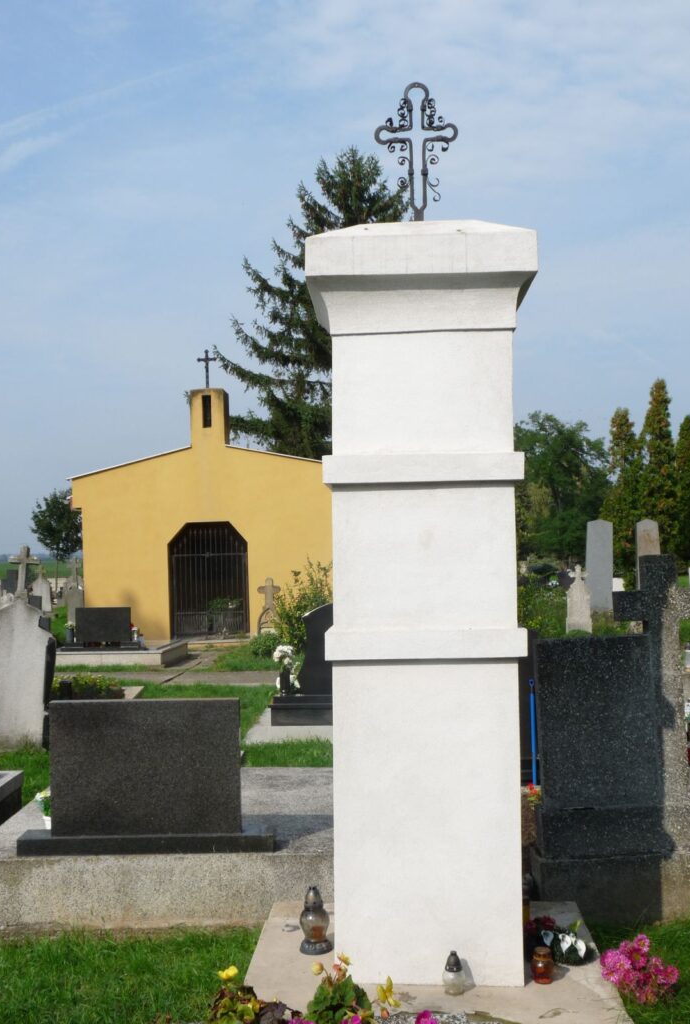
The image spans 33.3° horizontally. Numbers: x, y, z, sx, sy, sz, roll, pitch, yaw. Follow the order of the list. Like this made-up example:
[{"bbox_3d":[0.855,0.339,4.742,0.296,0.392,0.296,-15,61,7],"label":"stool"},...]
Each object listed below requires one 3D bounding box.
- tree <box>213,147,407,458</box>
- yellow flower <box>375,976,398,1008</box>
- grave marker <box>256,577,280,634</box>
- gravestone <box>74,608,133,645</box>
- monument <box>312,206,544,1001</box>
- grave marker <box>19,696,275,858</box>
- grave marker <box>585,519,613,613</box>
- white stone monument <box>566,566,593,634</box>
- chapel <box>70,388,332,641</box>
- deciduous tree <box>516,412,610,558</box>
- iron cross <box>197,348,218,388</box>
[{"bbox_3d":[0.364,-3.619,32.210,7.600,12.700,7.600,-1,-2,2],"label":"tree"},{"bbox_3d":[0.128,1.478,3.550,0.068,0.095,0.060,-1,-2,0],"label":"yellow flower"},{"bbox_3d":[-1.411,1.756,21.000,0.440,1.170,0.180,-1,-2,4],"label":"grave marker"},{"bbox_3d":[-3.707,1.833,17.855,0.860,0.630,0.200,-1,-2,2],"label":"gravestone"},{"bbox_3d":[0.299,0.310,4.429,0.810,2.730,0.780,-1,-2,3],"label":"monument"},{"bbox_3d":[-0.903,1.221,5.367,1.150,0.670,0.240,-1,-2,2],"label":"grave marker"},{"bbox_3d":[5.980,1.343,27.361,0.640,2.200,0.250,-1,-2,2],"label":"grave marker"},{"bbox_3d":[4.309,1.608,21.200,0.490,1.280,0.220,-1,-2,3],"label":"white stone monument"},{"bbox_3d":[-2.312,0.230,23.493,4.870,4.560,6.300,-1,-2,2],"label":"chapel"},{"bbox_3d":[11.209,-0.933,62.145,6.600,8.800,6.600,-1,-2,2],"label":"deciduous tree"},{"bbox_3d":[-2.646,-2.761,22.200,0.385,0.760,0.060,-1,-2,4],"label":"iron cross"}]

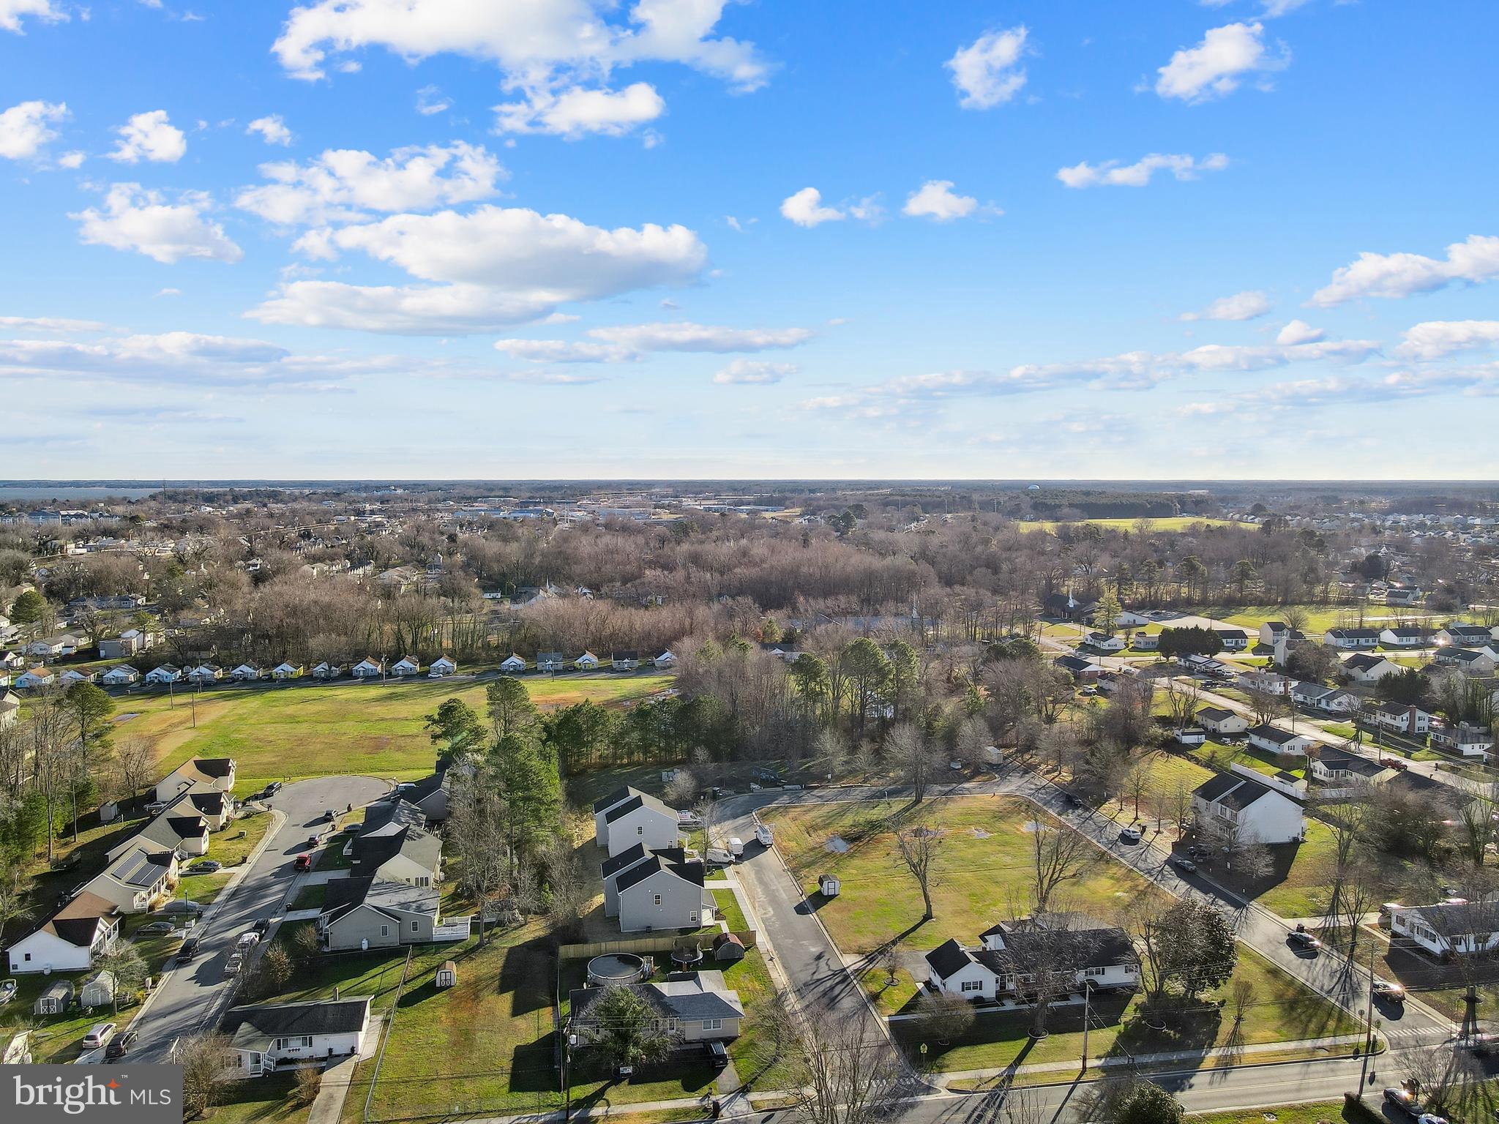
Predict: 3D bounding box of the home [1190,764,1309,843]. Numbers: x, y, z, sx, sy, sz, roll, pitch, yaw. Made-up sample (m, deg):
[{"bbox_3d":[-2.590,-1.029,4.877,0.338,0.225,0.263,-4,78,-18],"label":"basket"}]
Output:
[{"bbox_3d":[88.750,43.470,185.430,13.820,9.150,11.990,-1,5,-8],"label":"home"}]

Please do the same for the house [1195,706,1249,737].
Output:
[{"bbox_3d":[125.214,41.670,274.786,8.710,4.850,10.890,-1,5,-10],"label":"house"}]

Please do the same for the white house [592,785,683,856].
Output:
[{"bbox_3d":[-20.167,46.694,188.354,15.440,8.910,12.870,-1,5,-10],"label":"white house"}]

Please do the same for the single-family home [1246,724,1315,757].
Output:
[{"bbox_3d":[129.377,43.337,254.377,8.410,4.850,13.270,-1,5,-10],"label":"single-family home"}]

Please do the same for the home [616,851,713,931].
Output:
[{"bbox_3d":[-12.100,46.900,147.850,13.410,8.430,6.300,-1,5,-10],"label":"home"}]

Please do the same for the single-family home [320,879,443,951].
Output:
[{"bbox_3d":[-51.660,48.330,145.390,15.750,6.000,12.400,-1,5,-9],"label":"single-family home"}]

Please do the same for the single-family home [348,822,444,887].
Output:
[{"bbox_3d":[-58.691,49.267,172.672,14.060,6.340,14.850,-1,5,-10],"label":"single-family home"}]

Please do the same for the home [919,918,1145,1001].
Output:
[{"bbox_3d":[36.803,52.449,139.798,27.130,5.350,14.060,-1,5,-10],"label":"home"}]

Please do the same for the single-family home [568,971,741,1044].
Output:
[{"bbox_3d":[-10.900,51.090,120.940,19.310,4.470,10.770,-1,5,-7],"label":"single-family home"}]

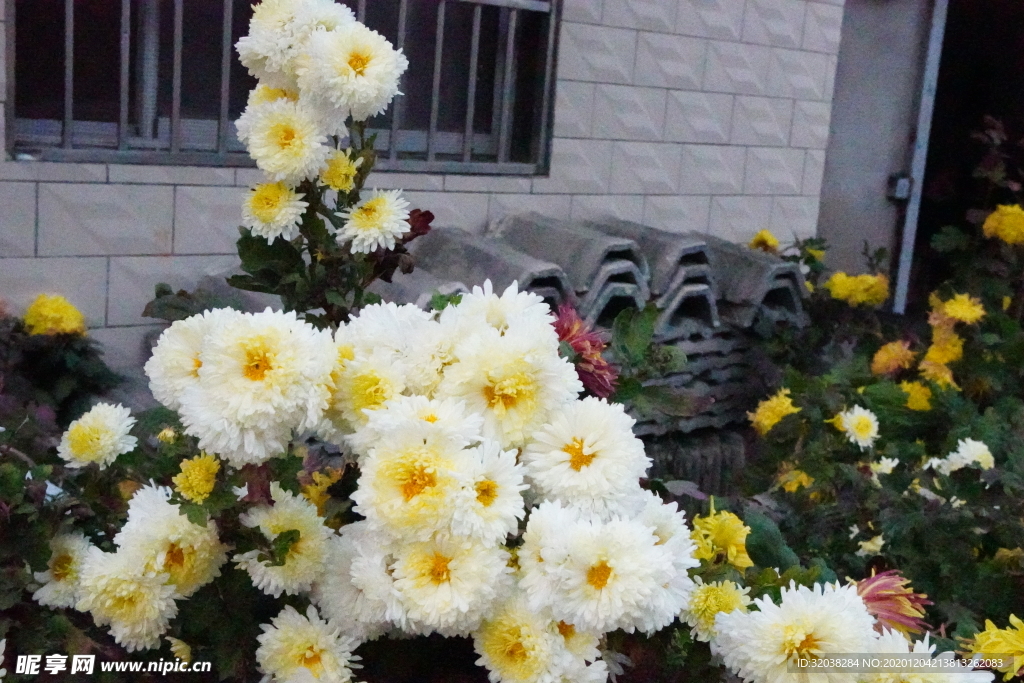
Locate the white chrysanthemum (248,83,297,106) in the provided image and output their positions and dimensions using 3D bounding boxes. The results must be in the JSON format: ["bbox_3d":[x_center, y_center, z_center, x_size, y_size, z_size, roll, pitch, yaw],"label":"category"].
[{"bbox_3d":[-0.201,-0.209,1.200,0.055,0.050,0.033,7,-25,13],"label":"white chrysanthemum"}]

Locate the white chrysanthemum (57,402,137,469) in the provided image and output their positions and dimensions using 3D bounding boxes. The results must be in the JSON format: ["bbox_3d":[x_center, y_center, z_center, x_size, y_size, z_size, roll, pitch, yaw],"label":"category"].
[{"bbox_3d":[-0.343,0.078,1.150,0.066,0.058,0.036,10,-5,25],"label":"white chrysanthemum"}]

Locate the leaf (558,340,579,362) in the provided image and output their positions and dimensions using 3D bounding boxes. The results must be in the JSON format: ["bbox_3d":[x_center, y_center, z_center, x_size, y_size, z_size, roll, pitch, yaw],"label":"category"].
[{"bbox_3d":[0.045,0.008,1.100,0.020,0.024,0.008,7,-16,10],"label":"leaf"}]

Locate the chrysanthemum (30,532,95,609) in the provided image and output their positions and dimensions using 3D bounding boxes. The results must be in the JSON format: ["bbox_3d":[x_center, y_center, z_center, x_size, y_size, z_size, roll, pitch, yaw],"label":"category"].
[{"bbox_3d":[-0.360,0.184,1.120,0.060,0.062,0.040,8,-6,19],"label":"chrysanthemum"}]

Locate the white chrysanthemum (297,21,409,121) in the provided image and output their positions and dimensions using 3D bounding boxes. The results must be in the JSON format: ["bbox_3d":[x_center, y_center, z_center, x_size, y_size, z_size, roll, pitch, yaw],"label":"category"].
[{"bbox_3d":[-0.124,-0.210,1.080,0.085,0.078,0.052,2,0,-12],"label":"white chrysanthemum"}]

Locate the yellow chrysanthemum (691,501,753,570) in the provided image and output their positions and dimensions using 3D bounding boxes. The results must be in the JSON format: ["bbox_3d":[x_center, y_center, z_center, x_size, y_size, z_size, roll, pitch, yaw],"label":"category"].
[{"bbox_3d":[0.167,0.155,1.110,0.050,0.054,0.042,6,-26,9],"label":"yellow chrysanthemum"}]

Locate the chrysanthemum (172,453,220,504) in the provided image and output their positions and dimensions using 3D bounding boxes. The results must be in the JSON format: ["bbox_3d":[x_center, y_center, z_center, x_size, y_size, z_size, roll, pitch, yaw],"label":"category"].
[{"bbox_3d":[-0.249,0.108,1.100,0.040,0.042,0.030,0,-16,-18],"label":"chrysanthemum"}]

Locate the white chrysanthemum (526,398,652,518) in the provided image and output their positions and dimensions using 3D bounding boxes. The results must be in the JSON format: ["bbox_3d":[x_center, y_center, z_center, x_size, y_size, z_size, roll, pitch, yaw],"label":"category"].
[{"bbox_3d":[0.056,0.087,1.050,0.096,0.092,0.060,7,-8,11],"label":"white chrysanthemum"}]

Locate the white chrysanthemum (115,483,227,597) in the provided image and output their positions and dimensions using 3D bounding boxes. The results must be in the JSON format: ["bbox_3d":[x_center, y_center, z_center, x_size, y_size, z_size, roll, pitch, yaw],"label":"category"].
[{"bbox_3d":[-0.257,0.151,1.050,0.084,0.082,0.052,3,-7,-7],"label":"white chrysanthemum"}]

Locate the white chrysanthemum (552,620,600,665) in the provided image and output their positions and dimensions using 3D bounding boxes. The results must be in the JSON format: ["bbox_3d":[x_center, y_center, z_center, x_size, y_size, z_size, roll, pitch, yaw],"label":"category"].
[{"bbox_3d":[0.046,0.225,1.070,0.048,0.048,0.029,2,-6,-11],"label":"white chrysanthemum"}]

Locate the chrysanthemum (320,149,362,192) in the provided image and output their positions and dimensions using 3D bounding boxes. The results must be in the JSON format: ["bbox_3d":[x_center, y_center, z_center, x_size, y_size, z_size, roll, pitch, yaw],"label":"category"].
[{"bbox_3d":[-0.146,-0.146,1.190,0.036,0.037,0.028,3,-15,-5],"label":"chrysanthemum"}]

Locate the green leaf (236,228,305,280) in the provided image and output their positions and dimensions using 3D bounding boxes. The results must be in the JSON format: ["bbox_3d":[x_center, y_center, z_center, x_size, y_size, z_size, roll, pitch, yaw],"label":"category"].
[{"bbox_3d":[-0.204,-0.074,1.180,0.058,0.044,0.029,7,-16,14],"label":"green leaf"}]

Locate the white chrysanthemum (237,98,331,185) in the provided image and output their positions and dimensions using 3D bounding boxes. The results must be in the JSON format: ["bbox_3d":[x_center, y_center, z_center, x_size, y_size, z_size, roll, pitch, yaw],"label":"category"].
[{"bbox_3d":[-0.189,-0.165,1.150,0.080,0.074,0.050,2,1,-10],"label":"white chrysanthemum"}]

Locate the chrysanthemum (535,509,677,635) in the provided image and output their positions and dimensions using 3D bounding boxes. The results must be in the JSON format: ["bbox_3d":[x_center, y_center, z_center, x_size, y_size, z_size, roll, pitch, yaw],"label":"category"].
[{"bbox_3d":[0.065,0.164,0.990,0.098,0.086,0.058,5,-11,5],"label":"chrysanthemum"}]

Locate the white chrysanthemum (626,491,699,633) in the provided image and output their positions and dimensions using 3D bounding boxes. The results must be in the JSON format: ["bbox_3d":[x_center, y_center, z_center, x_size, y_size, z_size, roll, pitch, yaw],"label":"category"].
[{"bbox_3d":[0.104,0.167,1.060,0.090,0.105,0.058,-2,-14,-28],"label":"white chrysanthemum"}]

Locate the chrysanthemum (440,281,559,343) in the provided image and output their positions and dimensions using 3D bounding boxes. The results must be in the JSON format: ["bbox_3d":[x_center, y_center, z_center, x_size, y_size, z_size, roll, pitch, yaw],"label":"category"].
[{"bbox_3d":[-0.010,-0.012,1.130,0.096,0.079,0.053,4,-30,-1],"label":"chrysanthemum"}]

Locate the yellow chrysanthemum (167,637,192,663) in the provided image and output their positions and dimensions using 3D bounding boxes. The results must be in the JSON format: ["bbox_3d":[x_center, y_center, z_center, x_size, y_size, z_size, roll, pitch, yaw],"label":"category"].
[{"bbox_3d":[-0.262,0.244,1.100,0.026,0.026,0.020,2,-23,-13],"label":"yellow chrysanthemum"}]

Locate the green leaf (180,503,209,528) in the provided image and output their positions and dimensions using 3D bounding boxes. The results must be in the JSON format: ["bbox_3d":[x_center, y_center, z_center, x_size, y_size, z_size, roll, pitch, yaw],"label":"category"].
[{"bbox_3d":[-0.248,0.136,1.090,0.024,0.024,0.009,2,-32,-12],"label":"green leaf"}]

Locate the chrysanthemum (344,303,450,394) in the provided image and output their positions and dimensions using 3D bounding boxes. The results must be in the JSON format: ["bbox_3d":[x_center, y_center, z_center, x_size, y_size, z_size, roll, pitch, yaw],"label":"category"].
[{"bbox_3d":[-0.095,0.007,1.140,0.087,0.079,0.052,5,-30,3],"label":"chrysanthemum"}]

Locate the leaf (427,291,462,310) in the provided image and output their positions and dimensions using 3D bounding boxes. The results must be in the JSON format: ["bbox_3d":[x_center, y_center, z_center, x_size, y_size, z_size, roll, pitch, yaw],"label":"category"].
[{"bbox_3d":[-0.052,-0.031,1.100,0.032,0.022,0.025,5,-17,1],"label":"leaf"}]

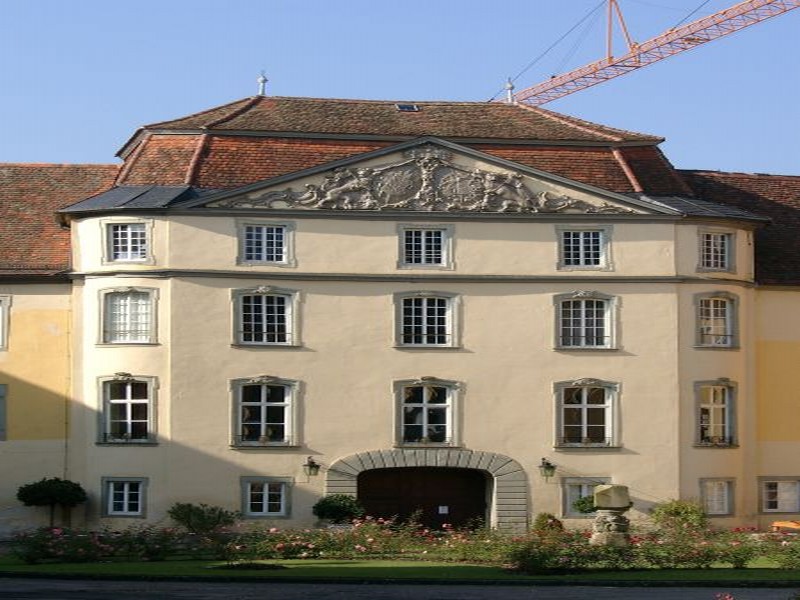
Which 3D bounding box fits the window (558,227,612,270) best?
[{"bbox_3d":[5.550,-1.558,62.905,1.658,1.339,0.300,0,-5,-6],"label":"window"}]

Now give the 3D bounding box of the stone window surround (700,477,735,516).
[{"bbox_3d":[9.782,6.071,63.935,1.750,1.224,0.250,4,-6,-42],"label":"stone window surround"}]

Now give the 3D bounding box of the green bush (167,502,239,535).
[{"bbox_3d":[-5.586,6.180,58.830,2.027,0.900,1.700,0,-5,-6],"label":"green bush"}]

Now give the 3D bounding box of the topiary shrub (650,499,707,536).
[{"bbox_3d":[9.242,7.159,68.781,1.918,1.190,1.700,1,-5,-7],"label":"topiary shrub"}]

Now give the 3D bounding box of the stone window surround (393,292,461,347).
[{"bbox_3d":[0.867,0.638,68.073,2.243,1.900,0.350,1,-3,-6],"label":"stone window surround"}]

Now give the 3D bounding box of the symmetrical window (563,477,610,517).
[{"bbox_3d":[6.332,6.686,70.423,1.693,1.416,0.300,1,-5,-7],"label":"symmetrical window"}]

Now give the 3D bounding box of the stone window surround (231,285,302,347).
[{"bbox_3d":[-4.343,0.540,67.583,2.075,1.948,0.270,1,-3,-6],"label":"stone window surround"}]

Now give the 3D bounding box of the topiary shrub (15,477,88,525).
[{"bbox_3d":[-11.110,6.506,66.500,2.270,1.726,2.156,0,-3,0],"label":"topiary shrub"}]

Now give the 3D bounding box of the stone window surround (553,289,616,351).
[{"bbox_3d":[6.330,0.699,70.968,2.298,2.054,0.300,1,-5,-7],"label":"stone window surround"}]

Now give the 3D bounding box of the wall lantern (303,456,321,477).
[{"bbox_3d":[-2.927,5.524,68.798,0.595,0.695,0.600,1,-5,-7],"label":"wall lantern"}]

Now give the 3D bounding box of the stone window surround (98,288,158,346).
[{"bbox_3d":[-8.863,0.537,67.651,2.234,1.954,0.350,-1,-3,19],"label":"stone window surround"}]

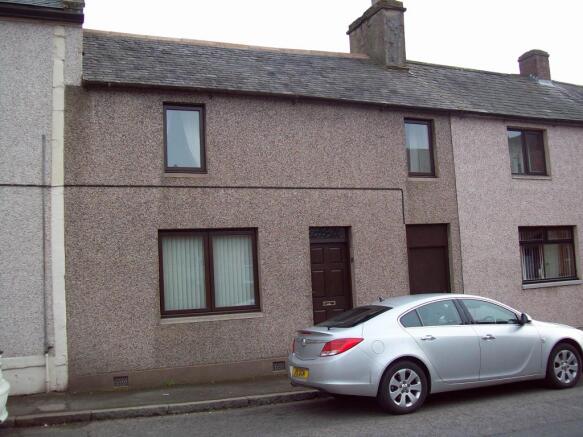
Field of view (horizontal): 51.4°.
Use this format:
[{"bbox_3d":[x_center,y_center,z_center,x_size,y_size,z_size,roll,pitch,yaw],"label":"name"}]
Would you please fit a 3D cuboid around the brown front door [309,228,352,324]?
[{"bbox_3d":[0.700,1.342,10.749,0.836,2.370,0.100,0,-6,-24],"label":"brown front door"}]

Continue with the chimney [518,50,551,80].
[{"bbox_3d":[7.167,-4.370,17.846,0.560,1.020,0.720,0,-6,-24],"label":"chimney"}]

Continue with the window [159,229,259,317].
[{"bbox_3d":[-1.341,0.887,9.968,1.574,1.251,0.090,0,-6,-24],"label":"window"}]

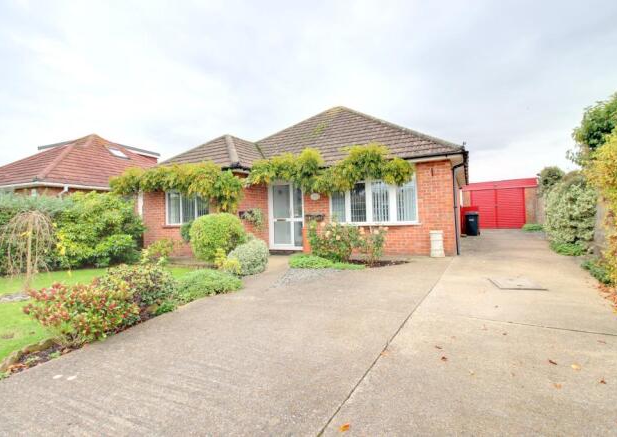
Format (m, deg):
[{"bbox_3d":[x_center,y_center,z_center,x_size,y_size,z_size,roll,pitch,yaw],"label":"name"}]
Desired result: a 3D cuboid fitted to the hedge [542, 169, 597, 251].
[{"bbox_3d":[7.501,-0.301,8.383,1.291,2.165,1.400,-1,2,42],"label":"hedge"}]

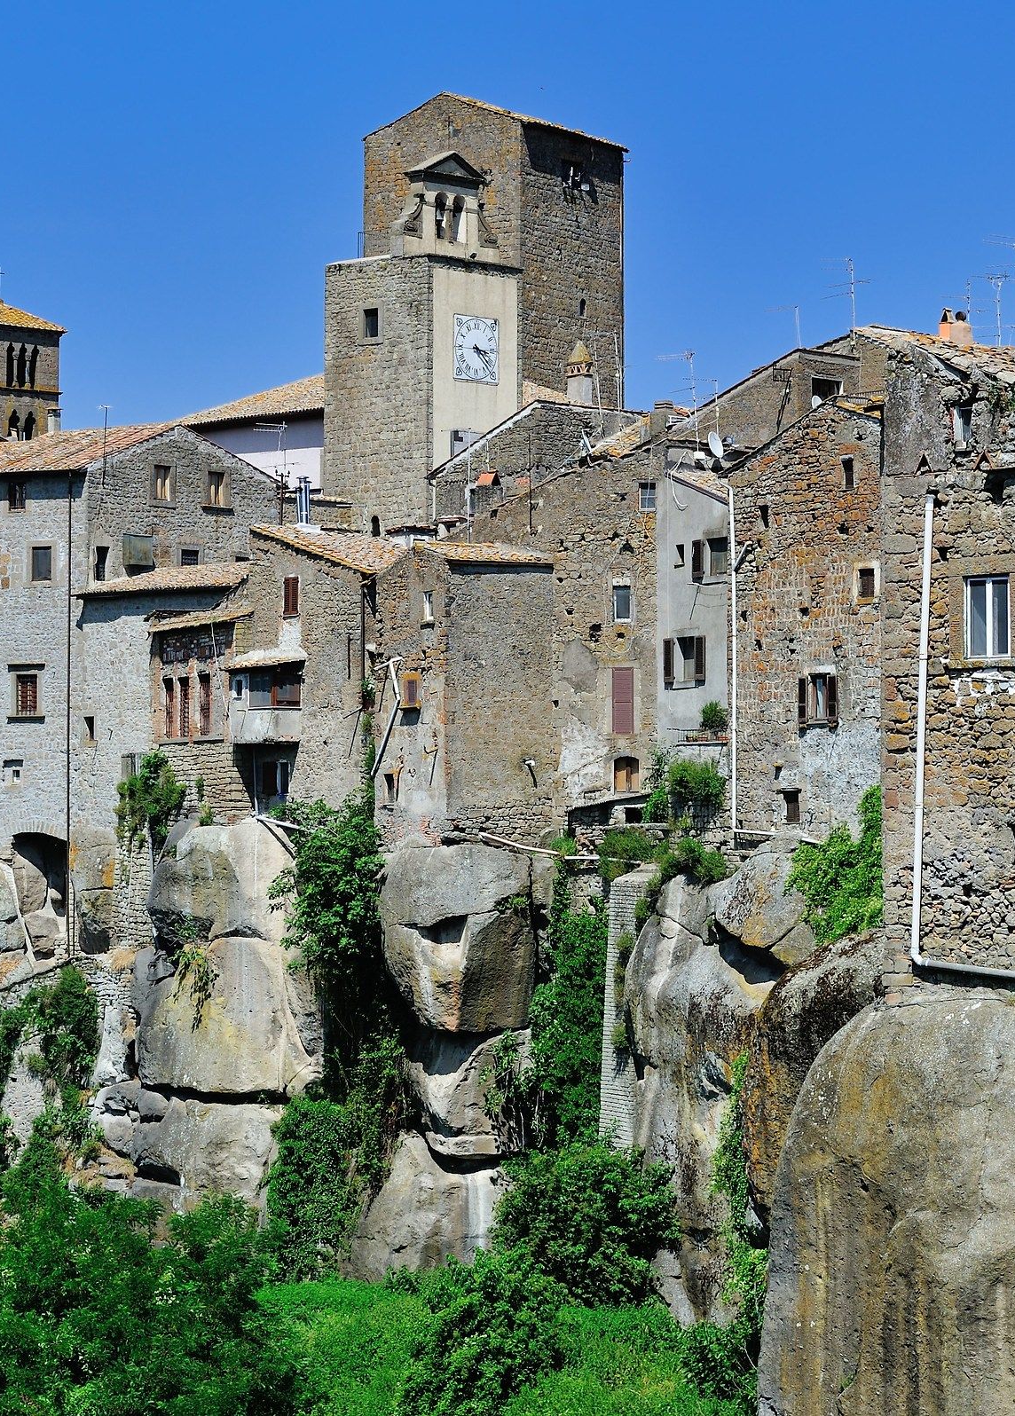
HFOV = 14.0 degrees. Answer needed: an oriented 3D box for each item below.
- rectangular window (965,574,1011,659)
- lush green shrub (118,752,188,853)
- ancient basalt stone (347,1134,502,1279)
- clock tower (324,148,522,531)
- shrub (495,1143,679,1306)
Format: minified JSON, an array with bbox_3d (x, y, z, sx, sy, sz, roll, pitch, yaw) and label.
[{"bbox_3d":[6.741,-1.283,58.000,0.820,1.200,0.180,-2,-2,45],"label":"rectangular window"},{"bbox_3d":[-10.561,2.720,123.000,2.000,2.950,1.400,-1,-1,30],"label":"lush green shrub"},{"bbox_3d":[-1.960,11.680,96.500,3.500,3.500,3.000,0,-2,0],"label":"ancient basalt stone"},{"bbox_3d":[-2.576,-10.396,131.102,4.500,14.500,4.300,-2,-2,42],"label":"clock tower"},{"bbox_3d":[1.796,11.717,94.000,4.100,3.700,3.600,0,-2,0],"label":"shrub"}]

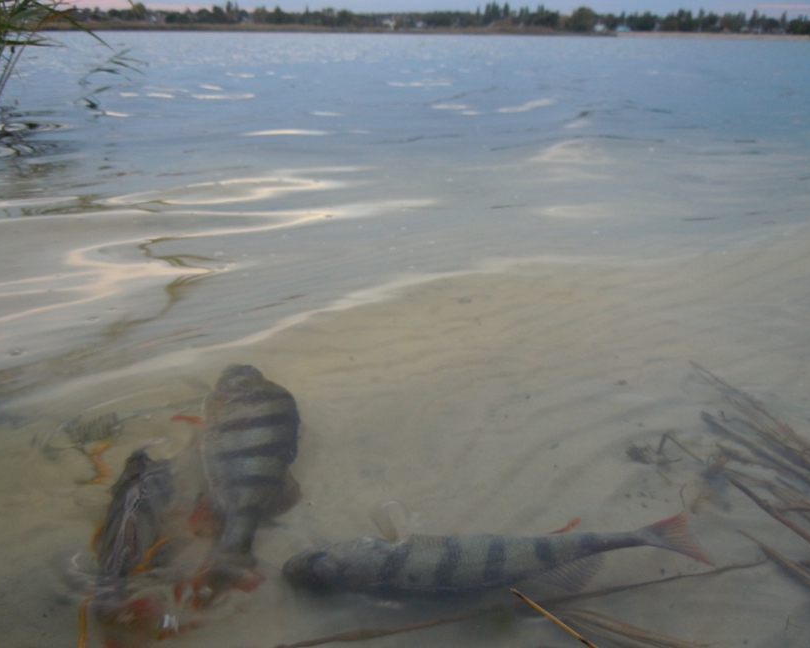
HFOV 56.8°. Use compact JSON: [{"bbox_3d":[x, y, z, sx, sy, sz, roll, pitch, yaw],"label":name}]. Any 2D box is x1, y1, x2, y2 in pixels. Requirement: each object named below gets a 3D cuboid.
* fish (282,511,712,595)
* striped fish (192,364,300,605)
[{"bbox_3d":[0.058,0.137,0.446,0.256,0.034,0.053,-2,22,-6],"label":"fish"},{"bbox_3d":[-0.114,0.095,0.547,0.074,0.040,0.295,-3,22,-9],"label":"striped fish"}]

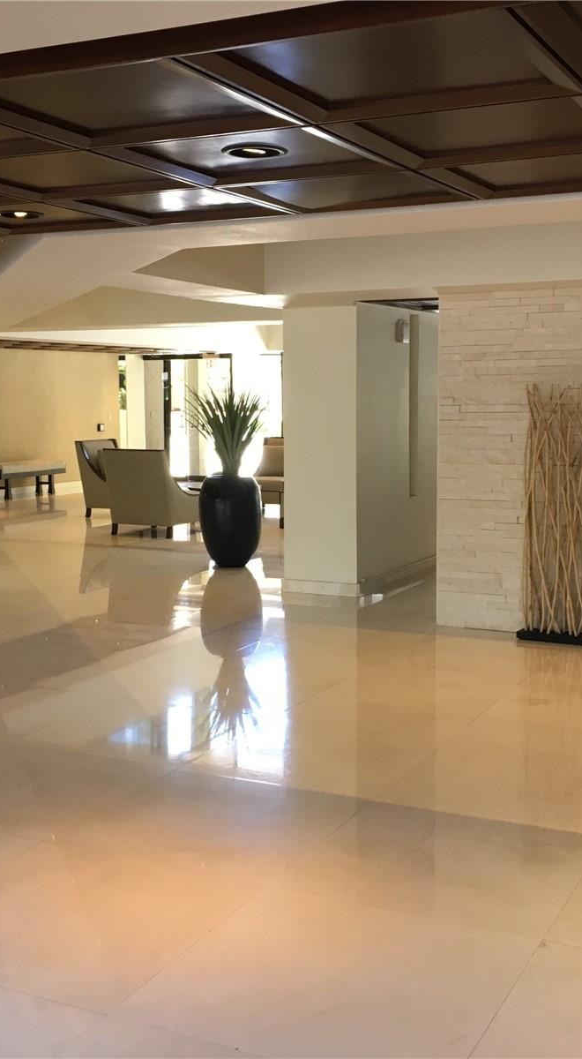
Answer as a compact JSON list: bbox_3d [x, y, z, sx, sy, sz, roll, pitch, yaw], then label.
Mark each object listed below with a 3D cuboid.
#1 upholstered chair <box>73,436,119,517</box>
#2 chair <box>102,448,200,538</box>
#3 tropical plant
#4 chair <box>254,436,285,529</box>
[{"bbox_3d":[-2.036,-0.634,14.721,0.924,0.943,0.799,3,8,27],"label":"upholstered chair"},{"bbox_3d":[-1.450,-0.425,12.951,0.799,0.943,0.932,3,8,27],"label":"chair"},{"bbox_3d":[-0.565,-0.896,10.518,0.703,0.822,0.679,-1,7,-3],"label":"tropical plant"},{"bbox_3d":[0.029,-0.600,14.339,0.806,0.948,0.853,3,8,27],"label":"chair"}]

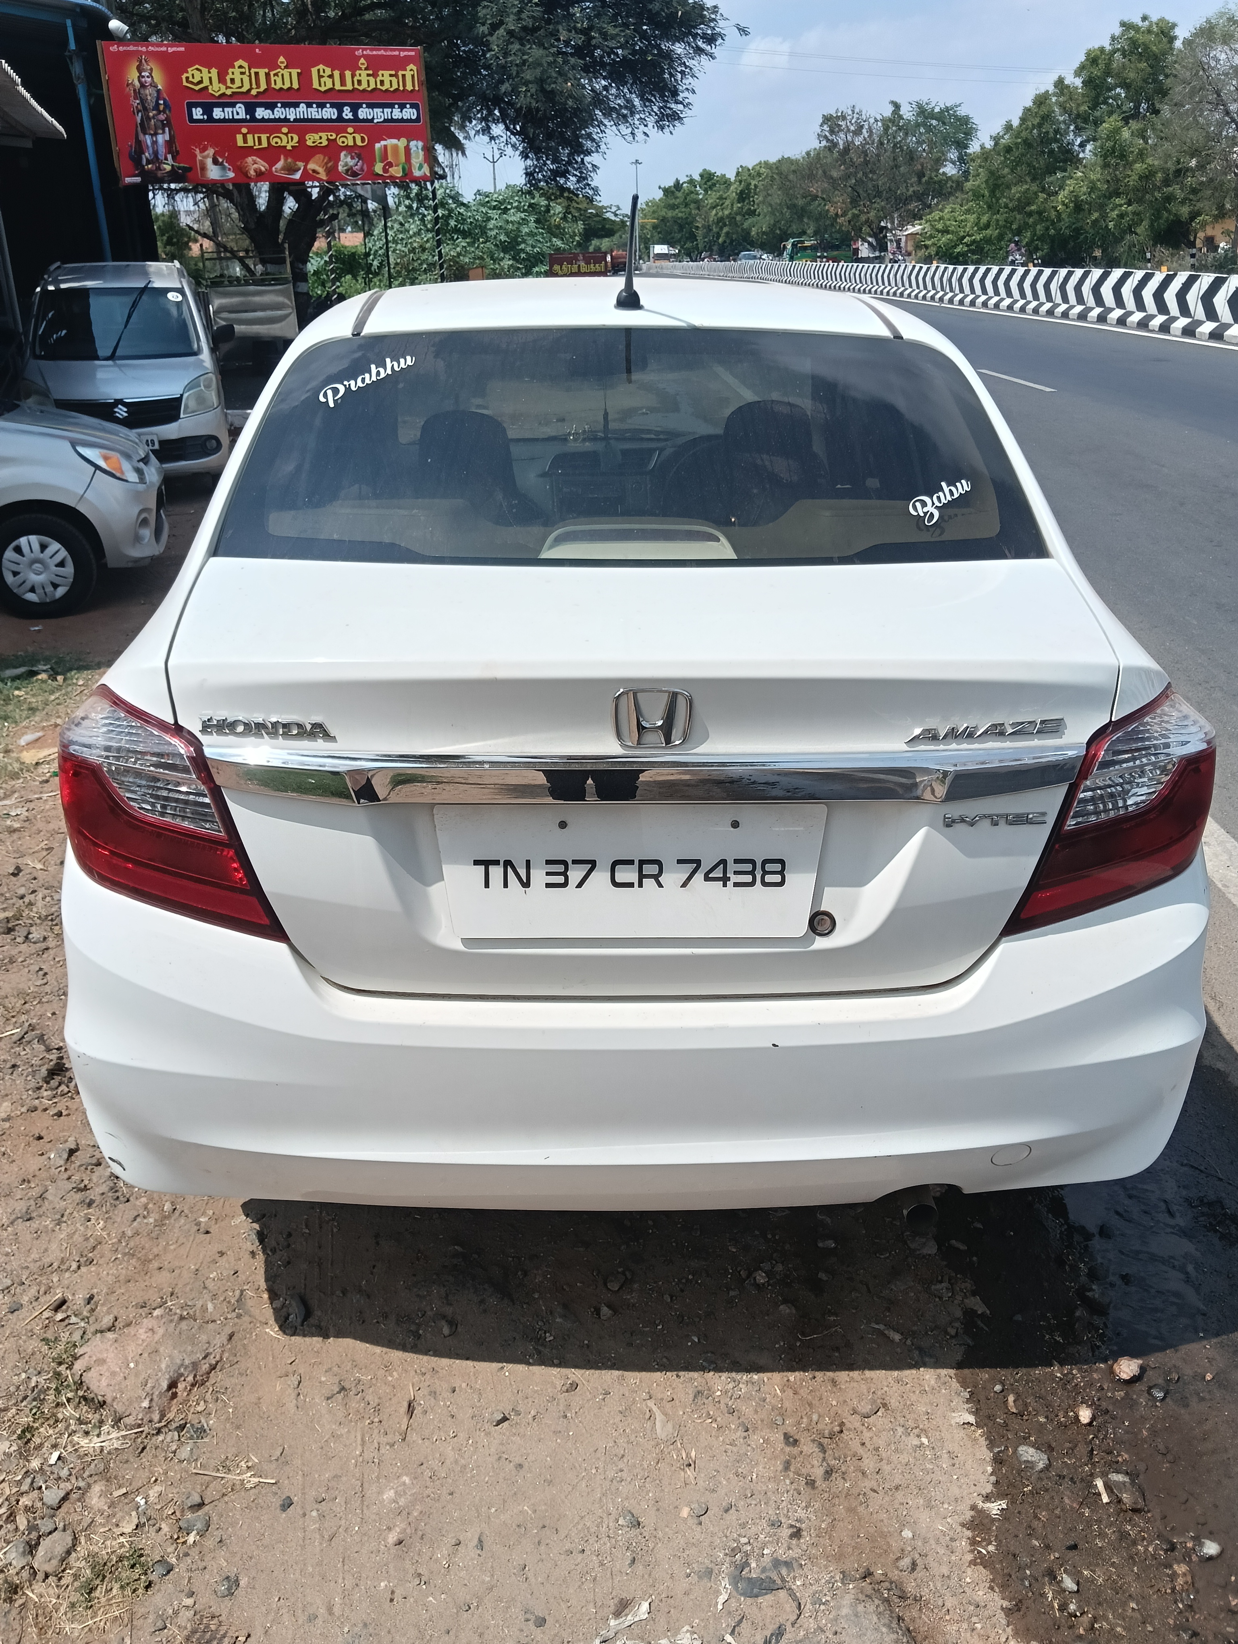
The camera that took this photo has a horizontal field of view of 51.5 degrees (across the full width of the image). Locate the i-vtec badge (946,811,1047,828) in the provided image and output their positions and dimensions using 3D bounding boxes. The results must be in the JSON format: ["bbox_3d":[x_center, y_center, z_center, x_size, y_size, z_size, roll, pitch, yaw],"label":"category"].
[{"bbox_3d":[0.499,-0.003,1.699,0.138,0.020,0.008,-2,24,-5],"label":"i-vtec badge"}]

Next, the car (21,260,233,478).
[{"bbox_3d":[-3.951,-3.635,10.451,1.500,1.690,3.600,-7,25,-15],"label":"car"}]

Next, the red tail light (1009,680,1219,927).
[{"bbox_3d":[0.682,-0.025,1.802,0.320,0.290,0.250,-5,24,-12],"label":"red tail light"}]

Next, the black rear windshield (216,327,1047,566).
[{"bbox_3d":[0.026,-0.632,2.099,1.220,0.120,0.680,0,48,-1],"label":"black rear windshield"}]

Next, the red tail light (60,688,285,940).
[{"bbox_3d":[-0.618,-0.015,1.777,0.320,0.290,0.250,4,24,10],"label":"red tail light"}]

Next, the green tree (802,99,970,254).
[{"bbox_3d":[16.781,-40.525,80.486,10.300,9.200,9.000,4,24,9],"label":"green tree"}]

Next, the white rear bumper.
[{"bbox_3d":[0.037,0.280,1.939,1.640,0.460,0.430,0,24,-1],"label":"white rear bumper"}]

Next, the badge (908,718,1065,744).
[{"bbox_3d":[0.471,-0.116,1.644,0.205,0.026,0.010,-4,24,-10],"label":"badge"}]

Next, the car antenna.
[{"bbox_3d":[0.019,-1.065,2.416,0.055,0.200,0.160,0,24,-1],"label":"car antenna"}]

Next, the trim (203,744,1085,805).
[{"bbox_3d":[0.040,-0.065,1.639,1.155,0.070,0.090,0,24,-1],"label":"trim"}]

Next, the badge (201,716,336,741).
[{"bbox_3d":[-0.446,-0.117,1.632,0.174,0.025,0.010,4,24,10],"label":"badge"}]

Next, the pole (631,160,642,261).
[{"bbox_3d":[1.769,-57.509,122.179,1.100,9.500,0.400,0,24,-1],"label":"pole"}]

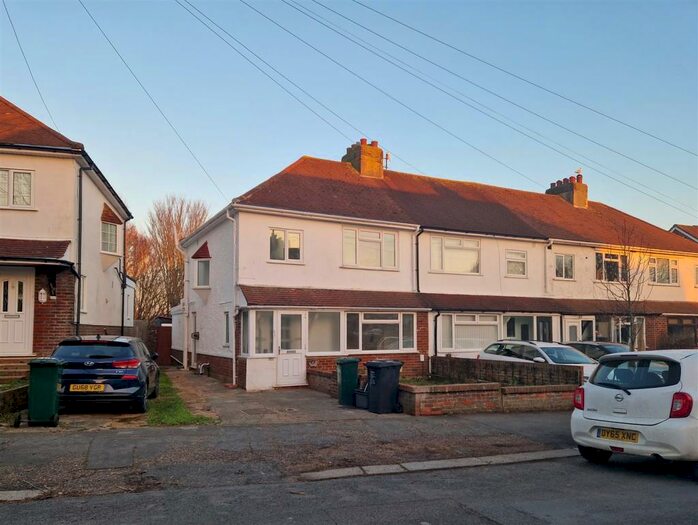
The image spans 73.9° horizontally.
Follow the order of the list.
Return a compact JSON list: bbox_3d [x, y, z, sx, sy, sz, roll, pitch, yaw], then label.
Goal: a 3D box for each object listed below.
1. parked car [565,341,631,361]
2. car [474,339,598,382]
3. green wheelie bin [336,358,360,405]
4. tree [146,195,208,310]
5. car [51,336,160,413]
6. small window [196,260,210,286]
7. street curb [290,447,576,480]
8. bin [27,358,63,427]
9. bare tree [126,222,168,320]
[{"bbox_3d":[8.852,3.442,15.900,1.800,1.480,4.300,2,-6,-22],"label":"parked car"},{"bbox_3d":[5.555,2.950,12.800,1.800,1.480,4.450,2,-6,-20],"label":"car"},{"bbox_3d":[-0.005,2.717,10.600,0.540,1.060,0.500,2,-6,-21],"label":"green wheelie bin"},{"bbox_3d":[-10.712,0.750,29.000,4.300,10.000,4.300,0,-6,0],"label":"tree"},{"bbox_3d":[-5.213,2.303,9.900,1.800,1.460,4.340,2,-6,-20],"label":"car"},{"bbox_3d":[-4.983,0.342,15.900,0.560,0.980,0.120,-2,-6,20],"label":"small window"},{"bbox_3d":[1.326,2.569,5.950,4.050,0.110,0.220,2,-6,-20],"label":"street curb"},{"bbox_3d":[-5.001,2.125,7.650,0.510,1.070,0.550,1,-6,-11],"label":"bin"},{"bbox_3d":[-13.278,1.745,30.000,4.000,8.300,4.000,0,-6,0],"label":"bare tree"}]

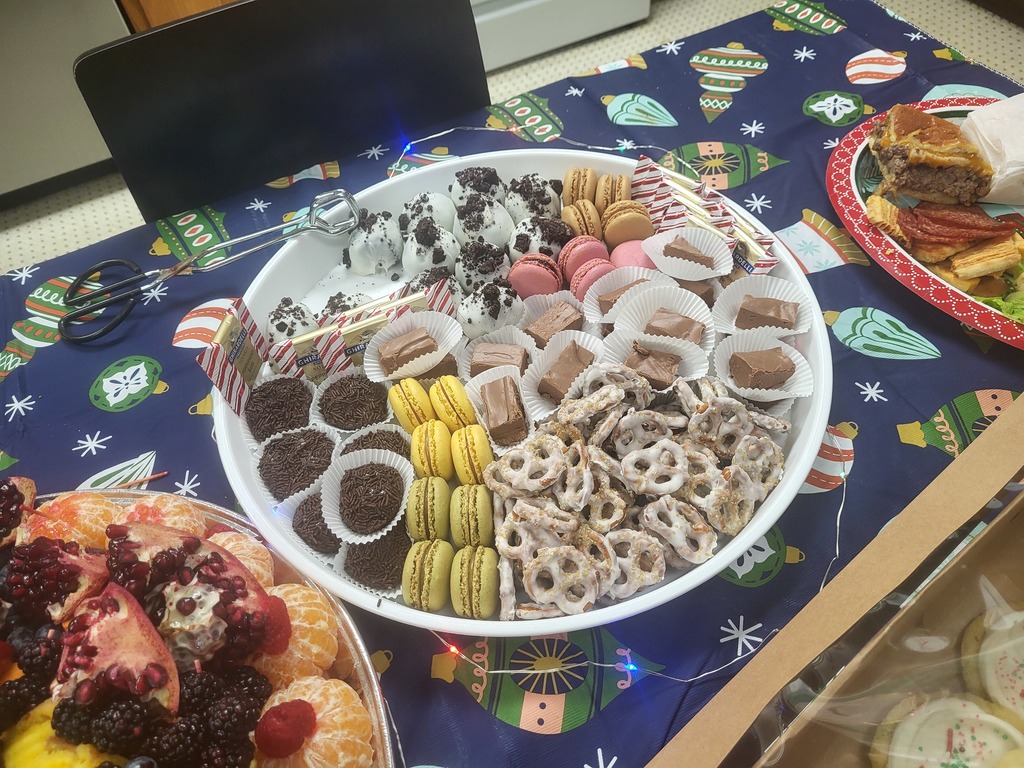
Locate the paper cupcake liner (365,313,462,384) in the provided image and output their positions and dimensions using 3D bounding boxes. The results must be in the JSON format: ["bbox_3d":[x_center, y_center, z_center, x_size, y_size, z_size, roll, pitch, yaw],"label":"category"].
[{"bbox_3d":[-0.066,-0.022,0.527,0.074,0.027,0.047,-33,61,-15],"label":"paper cupcake liner"}]

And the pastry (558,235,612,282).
[{"bbox_3d":[0.056,-0.092,0.585,0.041,0.041,0.026,-36,50,-20],"label":"pastry"}]

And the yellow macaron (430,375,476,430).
[{"bbox_3d":[-0.040,0.013,0.517,0.026,0.041,0.041,-31,90,-4],"label":"yellow macaron"}]

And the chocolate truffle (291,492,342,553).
[{"bbox_3d":[-0.120,0.091,0.500,0.043,0.036,0.043,-5,60,-3],"label":"chocolate truffle"}]

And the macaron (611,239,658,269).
[{"bbox_3d":[0.098,-0.096,0.607,0.043,0.026,0.043,-11,72,4],"label":"macaron"}]

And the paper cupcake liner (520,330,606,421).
[{"bbox_3d":[0.037,-0.003,0.550,0.060,0.026,0.064,-1,71,4],"label":"paper cupcake liner"}]

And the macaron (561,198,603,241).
[{"bbox_3d":[0.054,-0.122,0.584,0.025,0.040,0.040,-14,52,-5],"label":"macaron"}]

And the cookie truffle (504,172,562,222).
[{"bbox_3d":[0.019,-0.161,0.671,0.048,0.047,0.048,-7,53,0],"label":"cookie truffle"}]

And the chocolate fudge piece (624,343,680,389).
[{"bbox_3d":[0.097,-0.011,0.531,0.036,0.019,0.025,24,58,22],"label":"chocolate fudge piece"}]

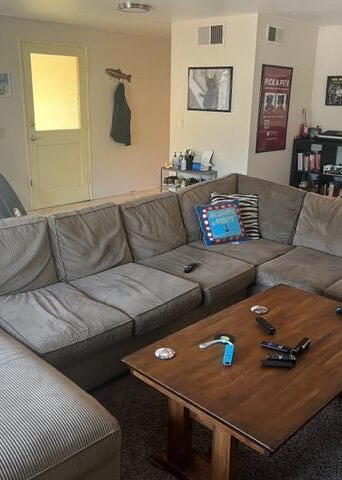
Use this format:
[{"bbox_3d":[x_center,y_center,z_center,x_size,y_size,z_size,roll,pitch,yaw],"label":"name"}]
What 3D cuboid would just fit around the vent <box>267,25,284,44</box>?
[{"bbox_3d":[1.164,-2.261,5.293,0.030,0.195,0.340,17,23,42],"label":"vent"}]

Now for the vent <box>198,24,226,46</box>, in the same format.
[{"bbox_3d":[0.443,-2.316,5.447,0.390,0.230,0.030,17,23,42],"label":"vent"}]

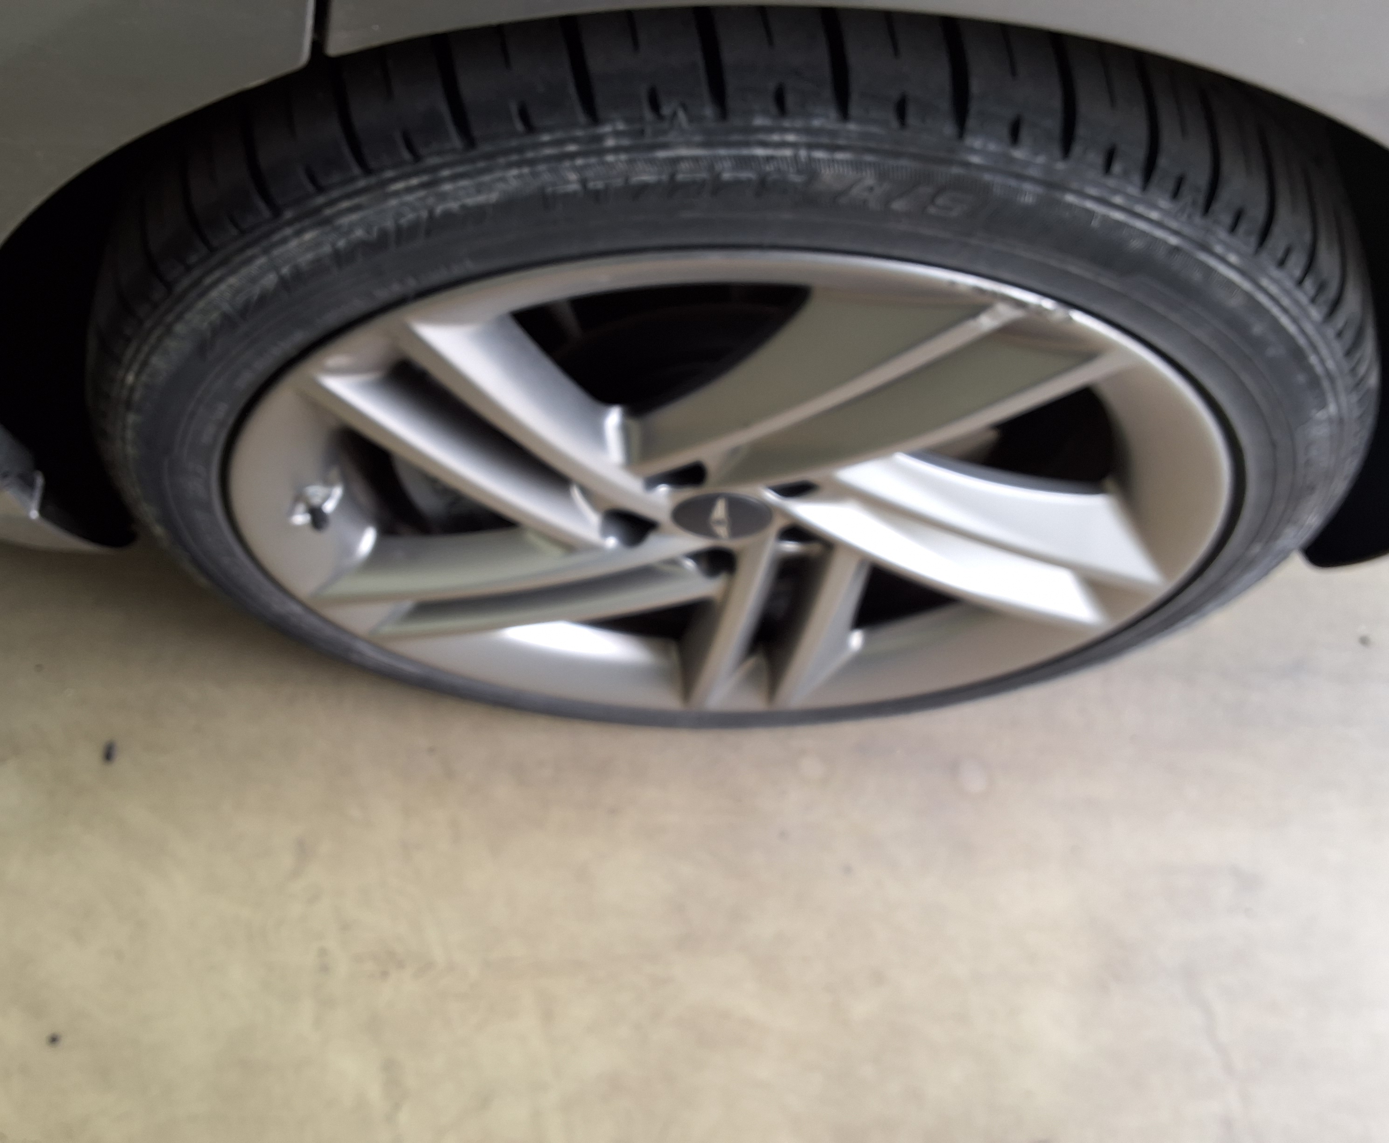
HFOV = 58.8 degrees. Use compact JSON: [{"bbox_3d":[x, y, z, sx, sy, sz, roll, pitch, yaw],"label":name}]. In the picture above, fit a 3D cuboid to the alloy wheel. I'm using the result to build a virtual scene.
[{"bbox_3d":[0.019,-0.100,0.731,0.522,0.522,0.210,0,65,0],"label":"alloy wheel"}]

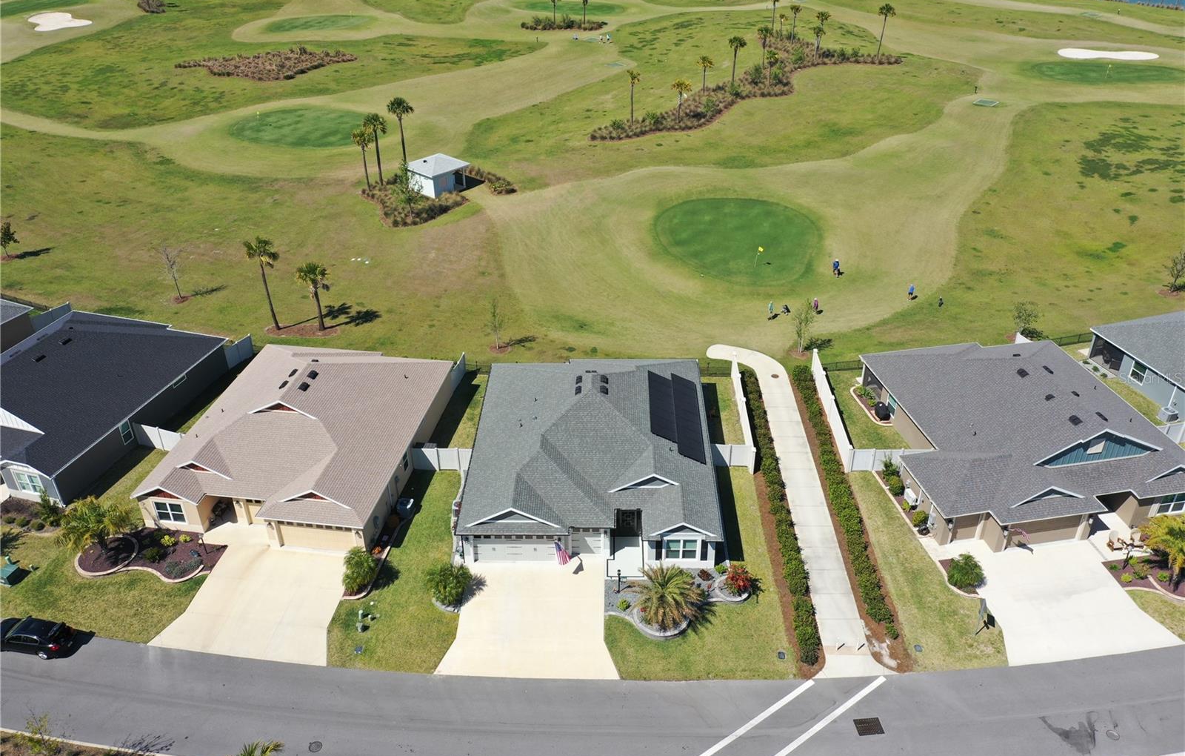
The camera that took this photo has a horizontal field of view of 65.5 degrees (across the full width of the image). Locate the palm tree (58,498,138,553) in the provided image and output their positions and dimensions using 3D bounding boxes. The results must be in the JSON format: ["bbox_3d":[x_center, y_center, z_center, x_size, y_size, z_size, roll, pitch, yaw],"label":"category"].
[{"bbox_3d":[-29.560,9.128,55.240,4.600,3.600,4.500,-1,31,0],"label":"palm tree"}]

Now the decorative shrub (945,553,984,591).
[{"bbox_3d":[21.070,10.857,51.827,2.050,1.850,2.050,-1,33,0],"label":"decorative shrub"}]

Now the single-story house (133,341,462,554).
[{"bbox_3d":[-19.557,2.711,63.032,15.400,6.200,20.000,4,32,8],"label":"single-story house"}]

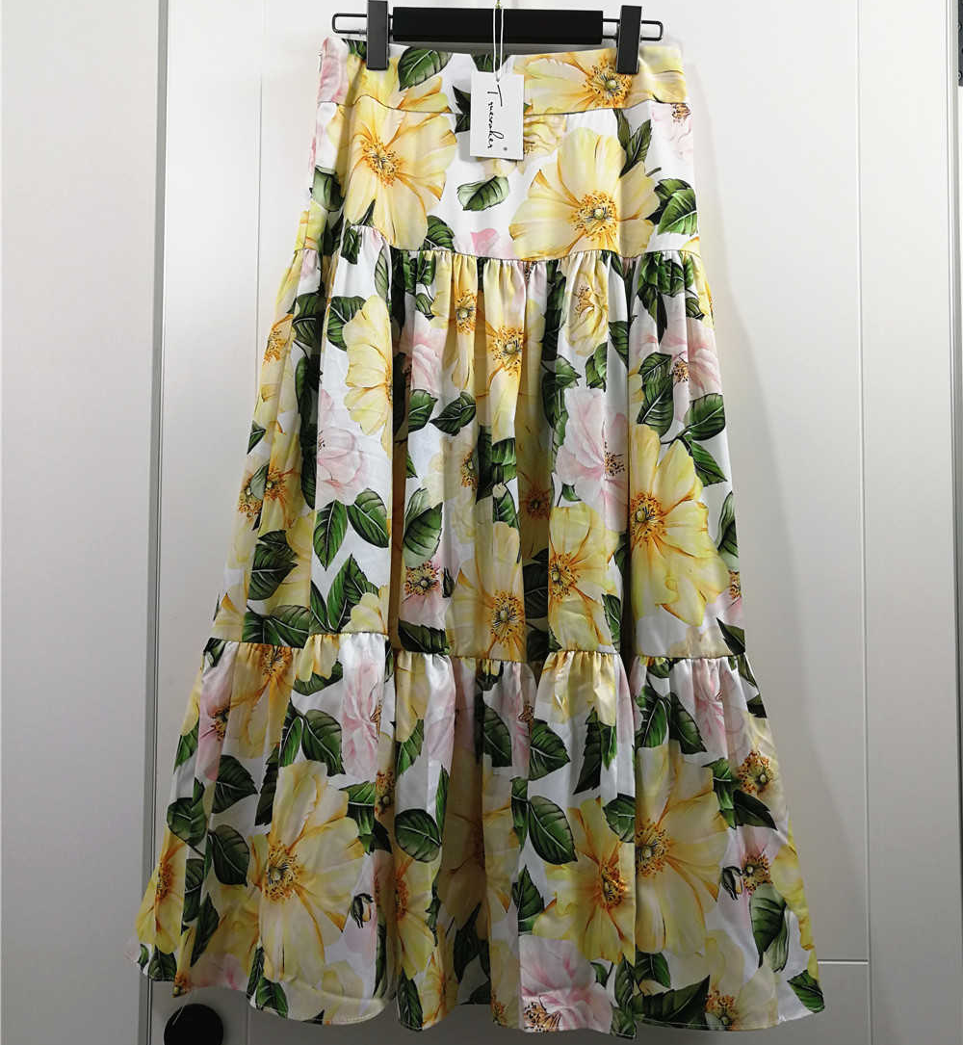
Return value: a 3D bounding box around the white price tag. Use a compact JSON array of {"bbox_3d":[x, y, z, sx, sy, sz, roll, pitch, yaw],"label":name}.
[{"bbox_3d":[0.015,-0.386,0.950,0.050,0.081,0.003,1,-3,-3],"label":"white price tag"}]

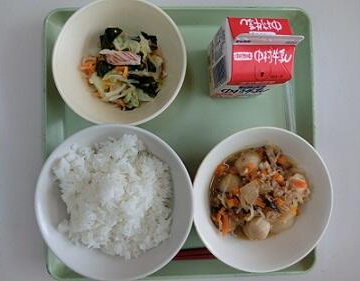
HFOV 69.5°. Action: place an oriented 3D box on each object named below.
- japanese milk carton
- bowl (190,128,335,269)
[{"bbox_3d":[0.071,-0.081,0.262,0.058,0.105,0.060,0,90,-2],"label":"japanese milk carton"},{"bbox_3d":[0.082,0.059,0.287,0.143,0.054,0.143,0,90,-2],"label":"bowl"}]

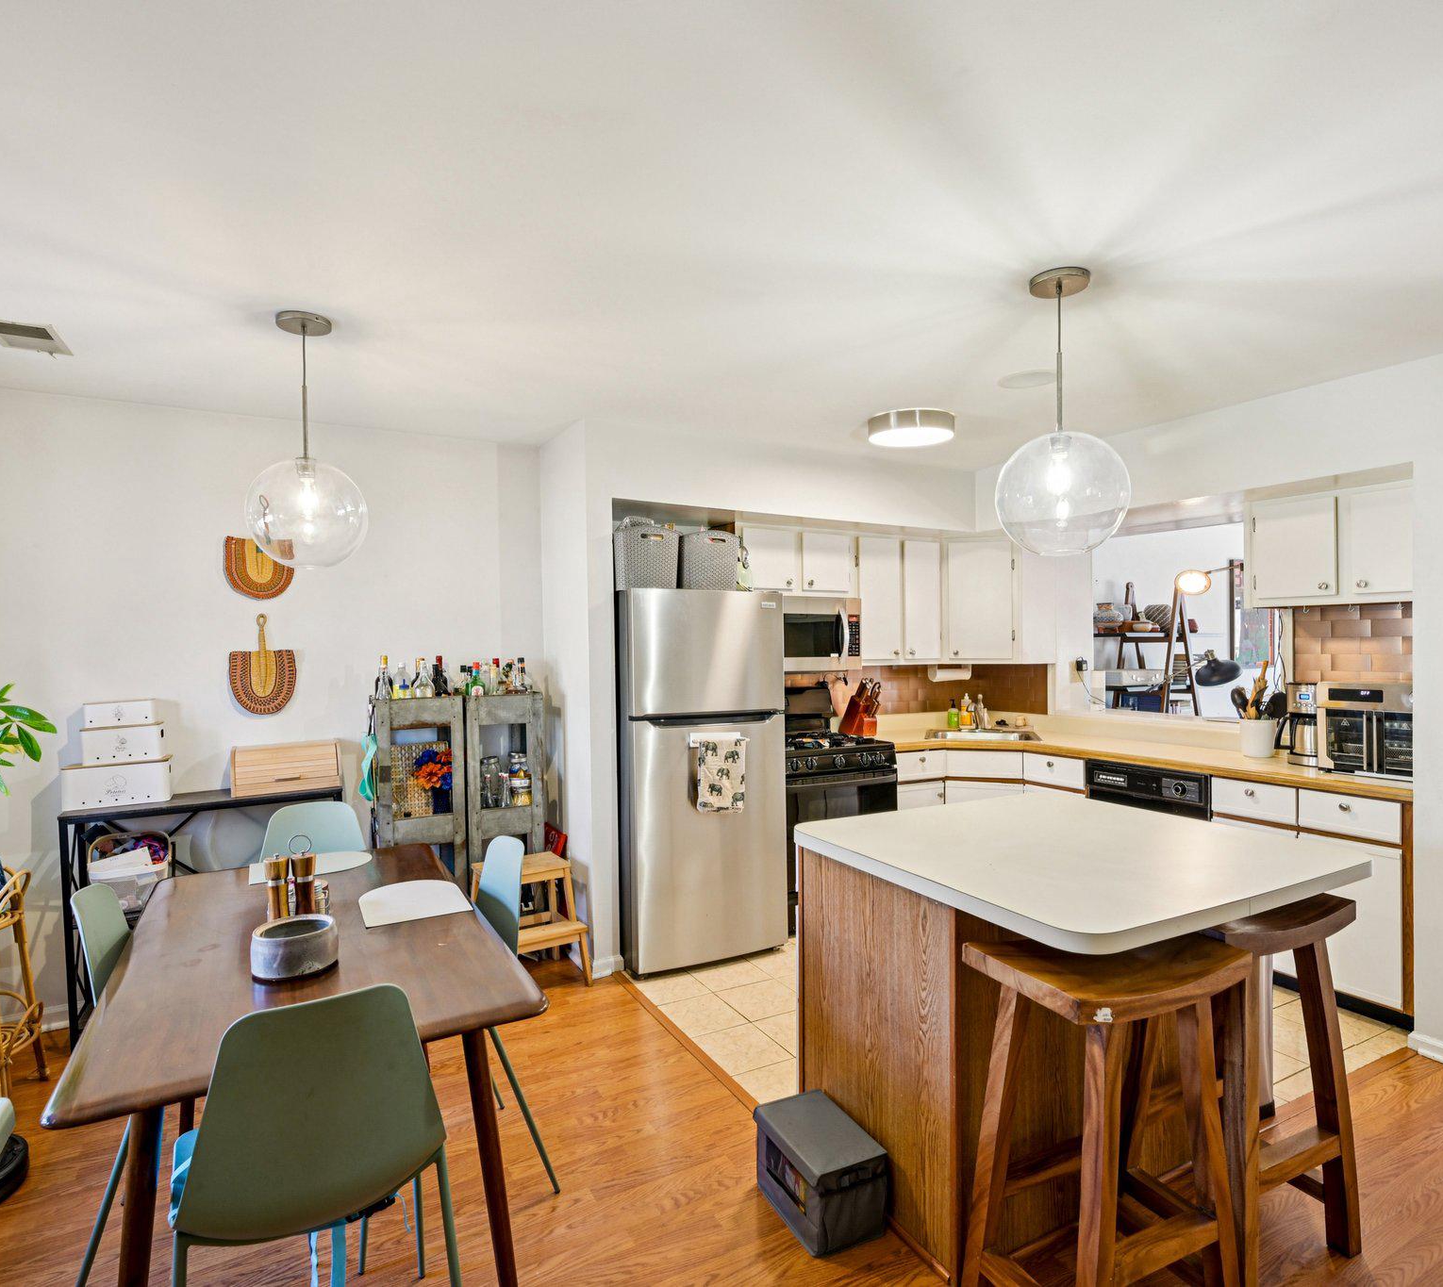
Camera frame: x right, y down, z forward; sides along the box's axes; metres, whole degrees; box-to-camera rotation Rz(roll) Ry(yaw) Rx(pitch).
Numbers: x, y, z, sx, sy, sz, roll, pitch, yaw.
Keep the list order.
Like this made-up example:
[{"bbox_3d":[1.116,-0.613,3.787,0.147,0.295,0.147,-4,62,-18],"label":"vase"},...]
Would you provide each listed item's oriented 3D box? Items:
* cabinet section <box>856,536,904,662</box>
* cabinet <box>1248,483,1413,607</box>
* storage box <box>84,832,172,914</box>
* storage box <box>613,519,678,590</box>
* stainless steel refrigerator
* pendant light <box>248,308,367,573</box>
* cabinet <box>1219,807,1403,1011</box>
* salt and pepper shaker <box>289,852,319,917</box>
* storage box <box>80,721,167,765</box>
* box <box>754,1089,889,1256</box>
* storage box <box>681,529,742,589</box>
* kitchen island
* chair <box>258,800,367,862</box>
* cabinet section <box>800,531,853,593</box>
[{"bbox_3d":[0.851,-0.251,4.731,0.322,0.715,0.312,0,0,-29],"label":"cabinet section"},{"bbox_3d":[2.696,-0.405,3.436,0.320,0.475,0.720,0,0,-28],"label":"cabinet"},{"bbox_3d":[-2.210,0.849,3.012,0.250,0.280,0.230,-1,0,-28],"label":"storage box"},{"bbox_3d":[-0.379,-0.369,3.725,0.260,0.275,0.310,0,0,-28],"label":"storage box"},{"bbox_3d":[-0.209,0.603,3.984,0.770,1.680,0.740,-1,0,-28],"label":"stainless steel refrigerator"},{"bbox_3d":[-1.223,-0.595,2.373,0.320,0.743,0.320,0,0,-28],"label":"pendant light"},{"bbox_3d":[2.550,1.020,3.308,0.580,0.610,0.650,-1,0,-28],"label":"cabinet"},{"bbox_3d":[-1.030,0.611,1.977,0.060,0.205,0.060,0,0,-28],"label":"salt and pepper shaker"},{"bbox_3d":[-2.285,0.382,3.094,0.250,0.140,0.170,0,0,-28],"label":"storage box"},{"bbox_3d":[0.254,1.351,2.069,0.200,0.205,0.300,0,0,-28],"label":"box"},{"bbox_3d":[-0.114,-0.382,3.864,0.295,0.290,0.330,-1,0,-28],"label":"storage box"},{"bbox_3d":[0.917,0.993,2.190,1.100,0.915,1.050,0,0,-26],"label":"kitchen island"},{"bbox_3d":[-1.383,1.020,2.751,0.480,0.870,0.530,-1,0,-28],"label":"chair"},{"bbox_3d":[0.505,-0.444,4.543,0.352,0.332,0.312,0,0,-29],"label":"cabinet section"}]

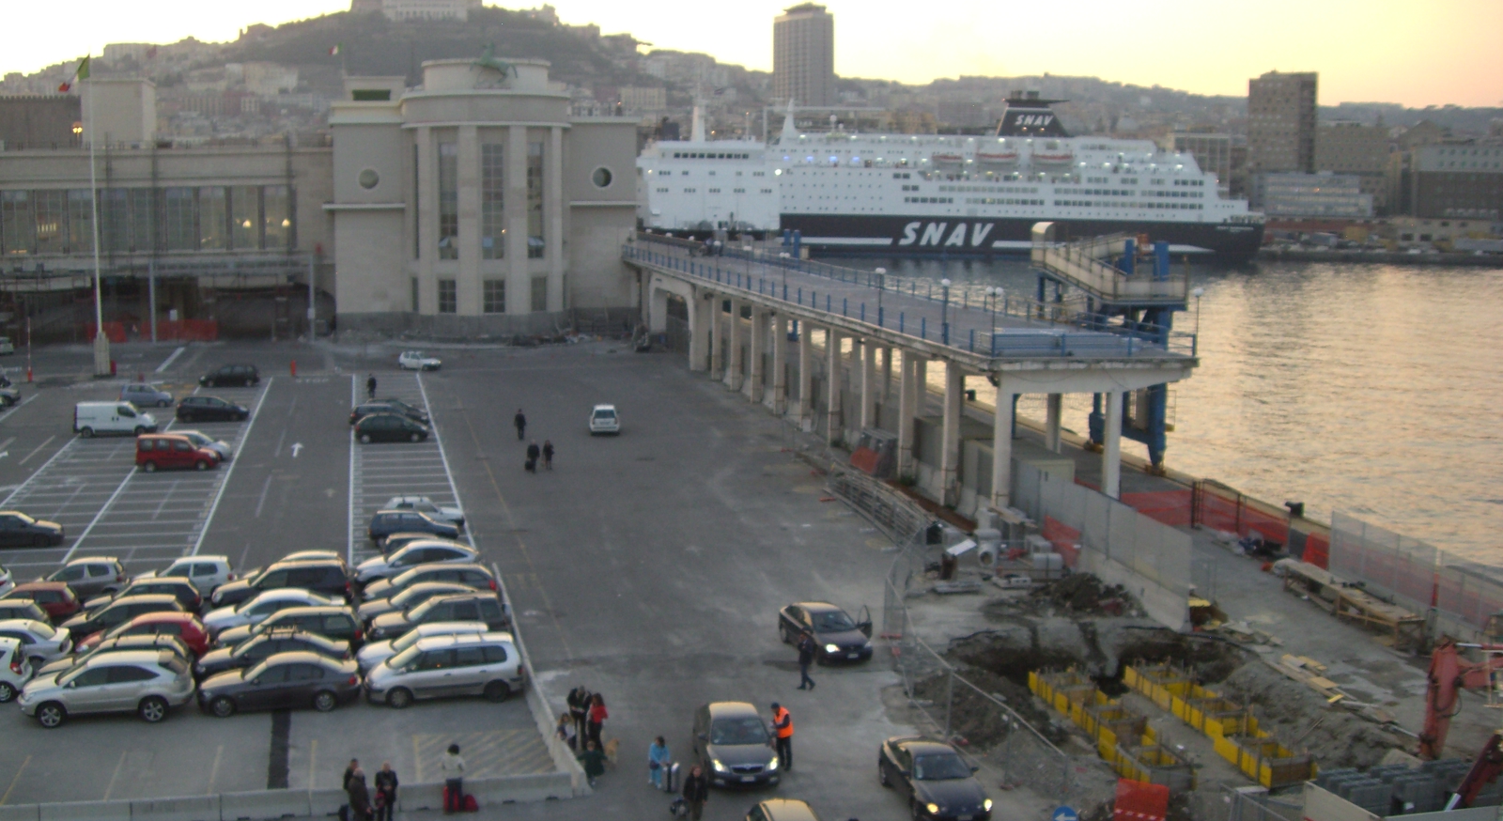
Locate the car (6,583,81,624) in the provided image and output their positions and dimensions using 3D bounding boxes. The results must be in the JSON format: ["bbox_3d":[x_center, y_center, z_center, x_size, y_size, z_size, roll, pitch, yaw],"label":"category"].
[{"bbox_3d":[-24.279,6.580,55.018,3.750,1.420,1.630,-1,8,-13],"label":"car"}]

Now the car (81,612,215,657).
[{"bbox_3d":[-19.185,7.181,52.281,4.000,1.450,1.700,-1,8,-13],"label":"car"}]

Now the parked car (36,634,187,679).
[{"bbox_3d":[-18.650,7.458,48.320,4.350,1.470,1.740,-1,8,-12],"label":"parked car"}]

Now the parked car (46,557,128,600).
[{"bbox_3d":[-23.899,6.092,58.465,3.640,1.500,1.660,-1,8,-13],"label":"parked car"}]

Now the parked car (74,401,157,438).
[{"bbox_3d":[-37.840,0.430,98.233,4.700,1.960,1.900,-1,8,-11],"label":"parked car"}]

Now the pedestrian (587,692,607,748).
[{"bbox_3d":[-3.924,8.085,42.634,0.500,1.609,0.360,4,8,25],"label":"pedestrian"}]

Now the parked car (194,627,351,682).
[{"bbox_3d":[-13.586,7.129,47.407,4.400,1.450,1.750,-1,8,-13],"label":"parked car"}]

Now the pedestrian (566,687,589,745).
[{"bbox_3d":[-4.480,7.993,42.849,0.620,1.733,0.430,-1,8,-6],"label":"pedestrian"}]

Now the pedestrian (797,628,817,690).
[{"bbox_3d":[1.620,7.283,48.109,0.540,1.738,0.470,-3,8,-22],"label":"pedestrian"}]

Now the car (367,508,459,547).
[{"bbox_3d":[-13.671,4.645,66.906,3.700,1.400,1.620,-2,8,-16],"label":"car"}]

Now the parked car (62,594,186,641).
[{"bbox_3d":[-20.545,6.881,54.405,4.050,1.440,1.700,-1,8,-13],"label":"parked car"}]

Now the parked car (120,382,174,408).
[{"bbox_3d":[-40.652,-1.016,111.056,3.520,1.480,1.600,-1,8,-13],"label":"parked car"}]

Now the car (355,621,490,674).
[{"bbox_3d":[-9.902,7.344,50.465,4.150,1.450,1.700,-1,8,-13],"label":"car"}]

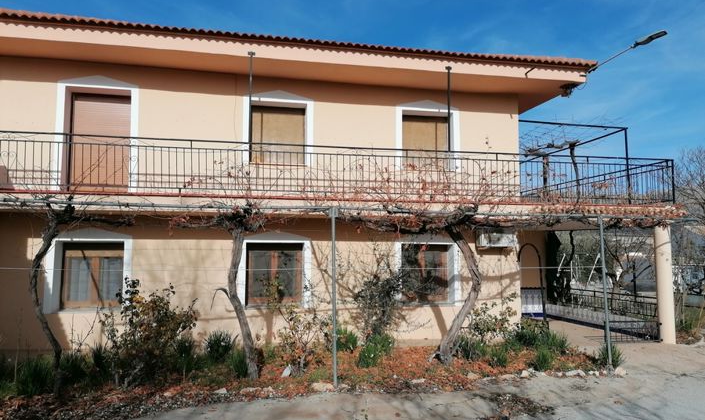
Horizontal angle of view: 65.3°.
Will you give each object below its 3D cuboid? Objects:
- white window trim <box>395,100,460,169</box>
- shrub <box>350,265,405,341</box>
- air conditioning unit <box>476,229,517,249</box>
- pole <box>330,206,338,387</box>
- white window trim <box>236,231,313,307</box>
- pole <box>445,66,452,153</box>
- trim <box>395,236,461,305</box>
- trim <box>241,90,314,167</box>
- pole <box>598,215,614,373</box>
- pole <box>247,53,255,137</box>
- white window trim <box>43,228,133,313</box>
[{"bbox_3d":[1.628,-1.597,11.793,1.428,1.515,0.120,1,-6,-13],"label":"white window trim"},{"bbox_3d":[0.488,1.810,10.605,0.980,1.510,0.840,1,-6,-13],"label":"shrub"},{"bbox_3d":[3.019,0.538,11.650,0.800,0.510,0.320,1,-6,-13],"label":"air conditioning unit"},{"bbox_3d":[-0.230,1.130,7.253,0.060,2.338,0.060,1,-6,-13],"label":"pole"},{"bbox_3d":[-1.526,1.179,10.800,1.439,1.526,0.120,1,-6,-13],"label":"white window trim"},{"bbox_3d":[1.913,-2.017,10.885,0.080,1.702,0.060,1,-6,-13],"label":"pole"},{"bbox_3d":[1.571,1.229,11.508,1.428,1.504,0.120,1,-6,-13],"label":"trim"},{"bbox_3d":[-1.490,-1.641,11.080,1.395,1.548,0.120,1,-6,-13],"label":"trim"},{"bbox_3d":[3.772,1.240,8.163,0.060,2.324,0.060,1,-6,-13],"label":"pole"},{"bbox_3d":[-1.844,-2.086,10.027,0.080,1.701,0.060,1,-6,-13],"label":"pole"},{"bbox_3d":[-4.799,1.104,10.054,1.439,1.526,0.120,1,-6,-13],"label":"white window trim"}]

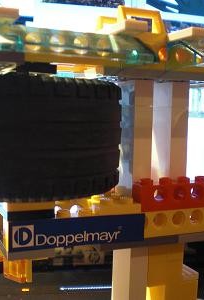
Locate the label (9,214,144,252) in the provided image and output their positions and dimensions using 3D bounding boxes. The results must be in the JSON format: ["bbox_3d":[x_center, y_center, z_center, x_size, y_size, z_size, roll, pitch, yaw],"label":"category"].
[{"bbox_3d":[-0.007,0.028,0.148,0.049,0.010,0.001,0,6,-24],"label":"label"}]

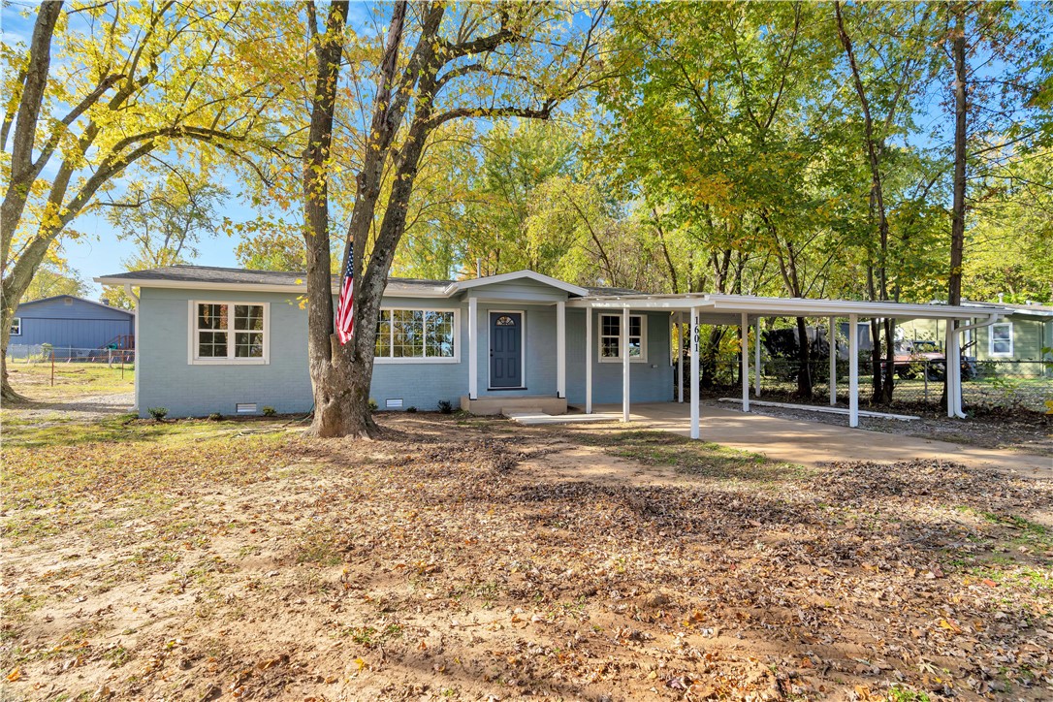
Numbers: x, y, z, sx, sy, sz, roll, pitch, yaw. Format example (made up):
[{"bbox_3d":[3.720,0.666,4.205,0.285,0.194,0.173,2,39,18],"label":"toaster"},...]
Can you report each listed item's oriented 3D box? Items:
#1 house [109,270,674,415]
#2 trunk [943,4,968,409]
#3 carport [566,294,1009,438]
[{"bbox_3d":[-2.838,-0.424,14.917,14.500,3.950,8.700,0,-1,-18],"label":"house"},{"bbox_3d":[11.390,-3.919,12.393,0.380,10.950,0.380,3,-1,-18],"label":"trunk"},{"bbox_3d":[5.630,0.072,11.811,8.200,2.920,6.600,0,-1,-18],"label":"carport"}]

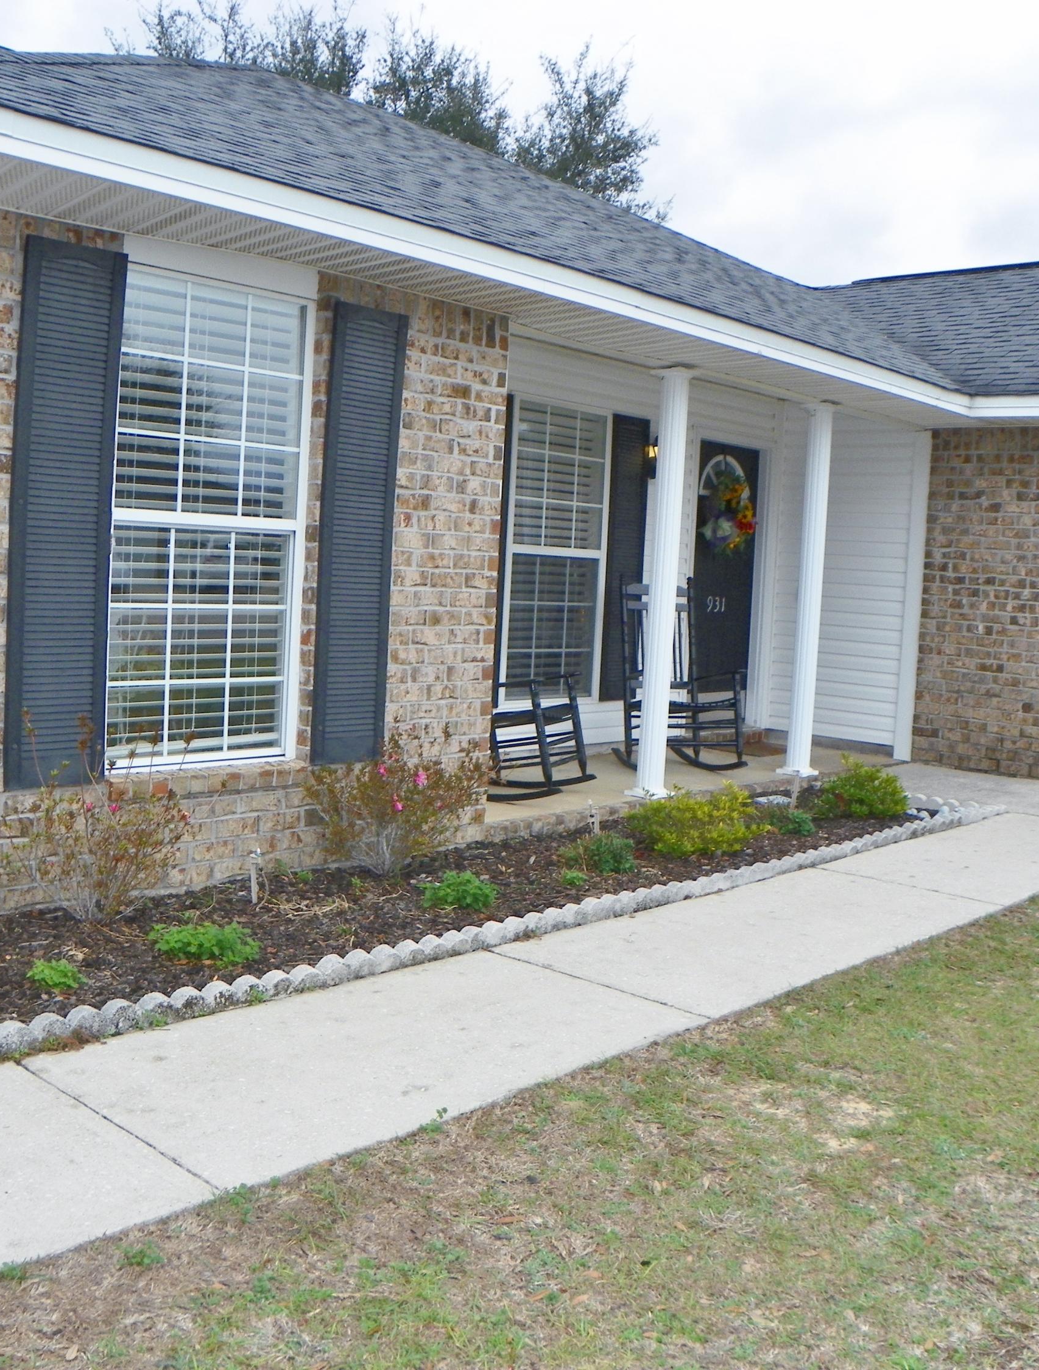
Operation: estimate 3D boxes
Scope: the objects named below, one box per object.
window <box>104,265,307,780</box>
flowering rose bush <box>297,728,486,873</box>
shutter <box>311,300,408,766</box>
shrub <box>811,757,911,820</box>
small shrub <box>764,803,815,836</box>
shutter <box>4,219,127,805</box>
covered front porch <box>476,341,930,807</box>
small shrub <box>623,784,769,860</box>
[{"bbox_3d":[-1.183,-0.611,5.309,0.060,1.800,0.880,8,7,43],"label":"window"},{"bbox_3d":[-0.518,0.477,5.628,0.520,0.600,0.720,8,7,43],"label":"flowering rose bush"},{"bbox_3d":[-0.660,-0.608,5.719,0.040,1.870,0.385,8,7,43],"label":"shutter"},{"bbox_3d":[1.925,0.579,7.726,0.500,0.310,0.550,8,7,43],"label":"shrub"},{"bbox_3d":[1.389,0.689,7.048,0.250,0.150,0.270,8,7,43],"label":"small shrub"},{"bbox_3d":[-1.567,-0.571,4.758,0.040,1.870,0.385,8,7,43],"label":"shutter"},{"bbox_3d":[0.994,-0.647,8.532,1.350,2.370,4.650,8,7,43],"label":"covered front porch"},{"bbox_3d":[0.843,0.647,6.513,0.600,0.310,0.680,8,7,43],"label":"small shrub"}]

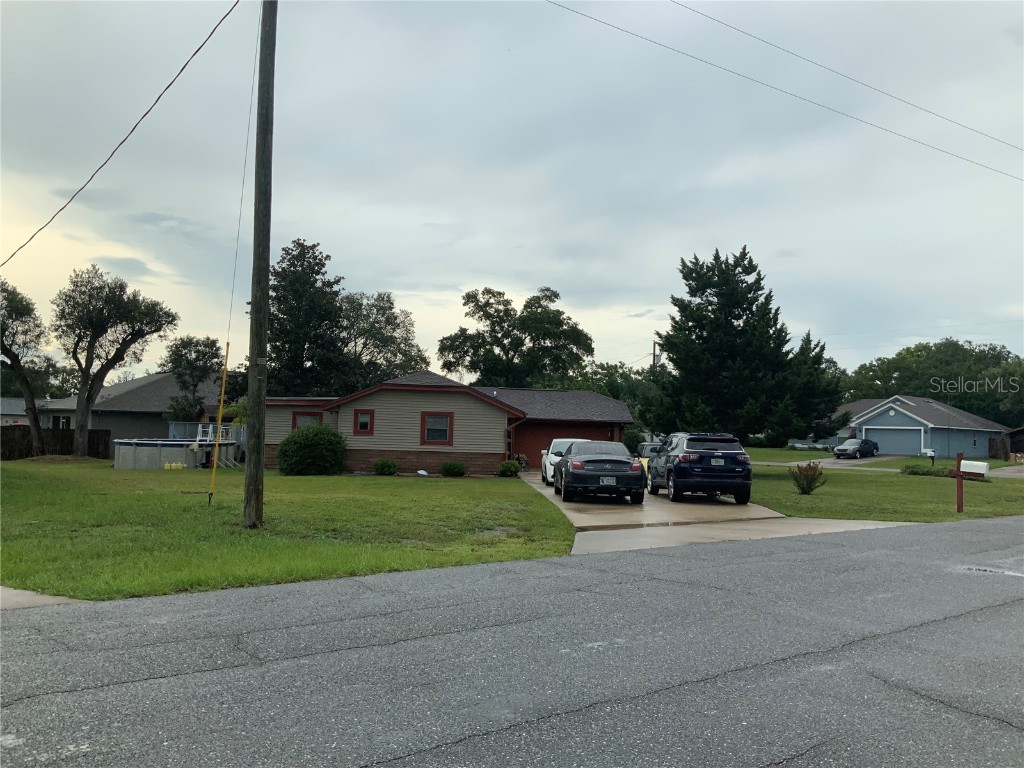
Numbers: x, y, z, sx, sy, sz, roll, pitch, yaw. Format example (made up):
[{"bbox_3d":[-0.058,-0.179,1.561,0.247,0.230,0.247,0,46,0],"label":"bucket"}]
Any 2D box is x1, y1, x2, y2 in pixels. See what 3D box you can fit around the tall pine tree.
[{"bbox_3d":[9.781,-0.944,35.138,8.000,9.350,7.800,2,-3,0],"label":"tall pine tree"}]

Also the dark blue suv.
[{"bbox_3d":[4.580,2.061,21.600,1.840,1.640,4.400,2,-4,-3],"label":"dark blue suv"}]

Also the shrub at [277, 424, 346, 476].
[{"bbox_3d":[-6.801,2.203,29.100,2.350,1.720,2.200,2,-4,-5],"label":"shrub"}]

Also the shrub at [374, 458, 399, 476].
[{"bbox_3d":[-4.394,2.849,29.800,0.880,0.640,0.840,2,-4,-5],"label":"shrub"}]

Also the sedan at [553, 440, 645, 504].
[{"bbox_3d":[2.011,2.035,20.137,1.830,1.360,4.520,2,-3,0],"label":"sedan"}]

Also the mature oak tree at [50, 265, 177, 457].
[{"bbox_3d":[-20.567,-1.073,44.500,6.500,9.900,6.000,2,-4,-5],"label":"mature oak tree"}]

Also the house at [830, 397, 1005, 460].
[{"bbox_3d":[36.399,4.057,82.068,16.200,5.400,14.300,5,-5,-42],"label":"house"}]

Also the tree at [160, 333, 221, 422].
[{"bbox_3d":[-17.613,0.810,47.000,3.500,6.600,3.400,2,-4,-5],"label":"tree"}]

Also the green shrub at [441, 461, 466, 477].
[{"bbox_3d":[-2.106,2.991,30.572,0.880,0.570,0.800,2,-3,0],"label":"green shrub"}]

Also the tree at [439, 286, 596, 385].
[{"bbox_3d":[0.321,-0.747,56.148,10.300,11.100,10.000,2,-3,0],"label":"tree"}]

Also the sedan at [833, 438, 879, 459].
[{"bbox_3d":[27.216,5.075,67.864,4.750,1.470,1.820,5,-5,-42],"label":"sedan"}]

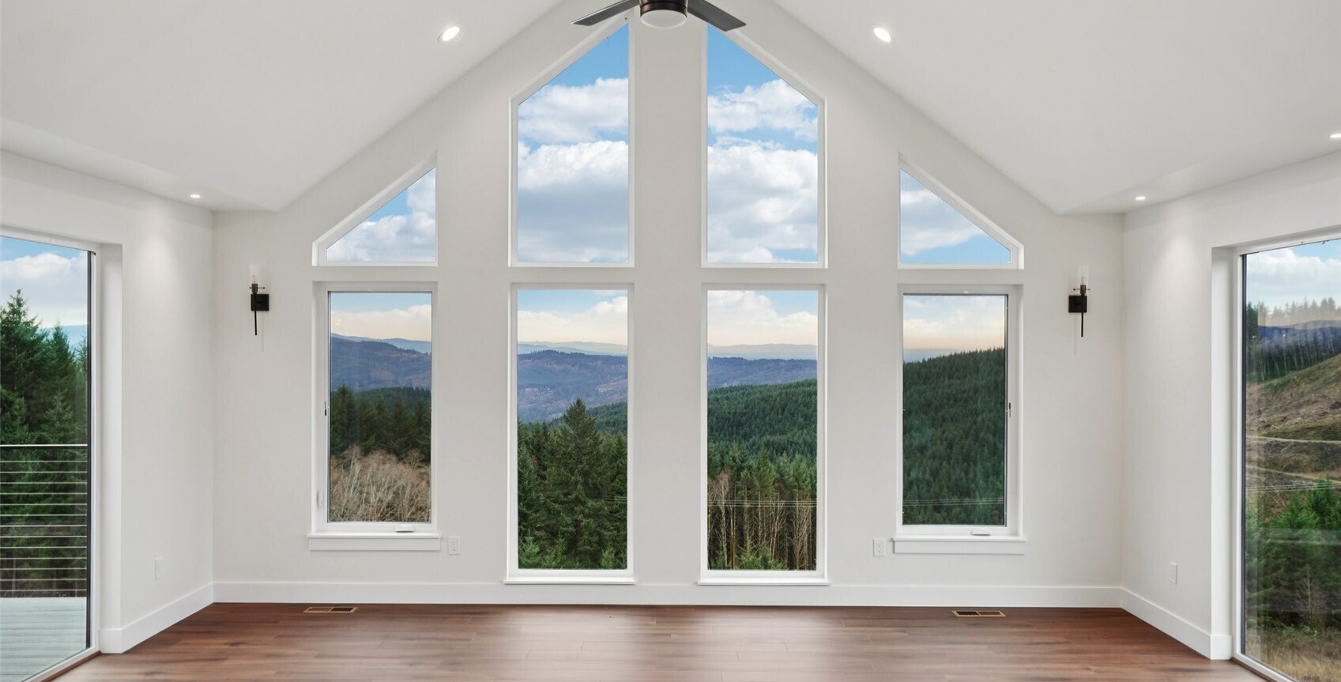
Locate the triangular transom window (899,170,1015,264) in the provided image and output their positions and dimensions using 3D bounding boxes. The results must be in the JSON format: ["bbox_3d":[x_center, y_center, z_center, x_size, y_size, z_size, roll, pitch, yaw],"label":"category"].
[{"bbox_3d":[1.808,-0.792,6.100,0.746,0.660,0.100,0,0,0],"label":"triangular transom window"}]

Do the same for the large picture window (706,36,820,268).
[{"bbox_3d":[0.649,-1.369,6.766,0.831,1.699,0.100,0,0,0],"label":"large picture window"}]

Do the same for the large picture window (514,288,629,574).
[{"bbox_3d":[-0.687,0.632,6.775,0.825,2.020,0.100,0,0,0],"label":"large picture window"}]

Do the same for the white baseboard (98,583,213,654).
[{"bbox_3d":[-3.210,1.735,6.132,0.130,0.140,1.100,0,0,0],"label":"white baseboard"}]

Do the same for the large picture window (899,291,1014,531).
[{"bbox_3d":[2.008,0.490,6.756,0.815,1.704,0.100,0,0,0],"label":"large picture window"}]

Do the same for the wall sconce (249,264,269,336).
[{"bbox_3d":[-2.807,-0.282,6.620,0.125,0.485,0.120,0,0,0],"label":"wall sconce"}]

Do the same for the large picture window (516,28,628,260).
[{"bbox_3d":[-0.683,-1.393,6.775,0.832,1.730,0.100,0,0,0],"label":"large picture window"}]

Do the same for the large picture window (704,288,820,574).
[{"bbox_3d":[0.577,0.571,6.100,0.739,1.815,0.100,0,0,0],"label":"large picture window"}]

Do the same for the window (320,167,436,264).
[{"bbox_3d":[-1.848,-0.800,6.100,0.746,0.644,0.100,0,0,0],"label":"window"}]

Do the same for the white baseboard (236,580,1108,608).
[{"bbox_3d":[-0.020,1.585,6.040,5.668,0.128,0.020,0,0,0],"label":"white baseboard"}]

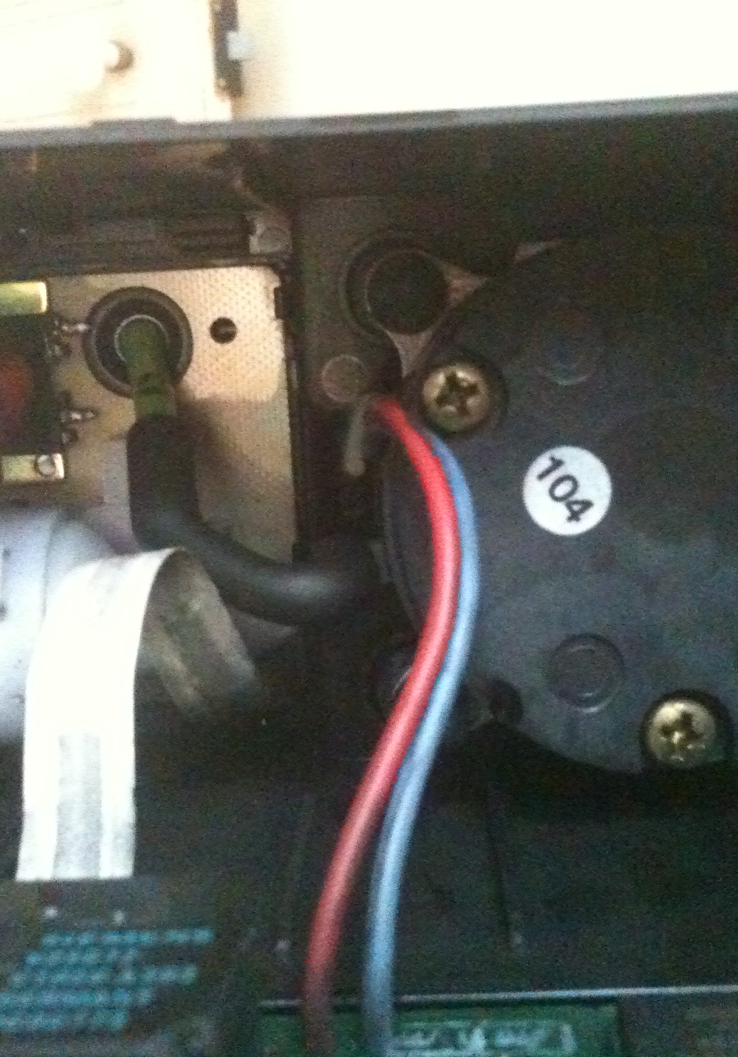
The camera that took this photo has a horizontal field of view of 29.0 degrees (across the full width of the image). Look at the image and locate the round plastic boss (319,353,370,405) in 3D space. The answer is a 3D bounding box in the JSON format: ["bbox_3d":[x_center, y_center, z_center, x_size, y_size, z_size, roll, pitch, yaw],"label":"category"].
[{"bbox_3d":[-0.003,-0.020,0.187,0.006,0.006,0.004,-2,6,-1],"label":"round plastic boss"}]

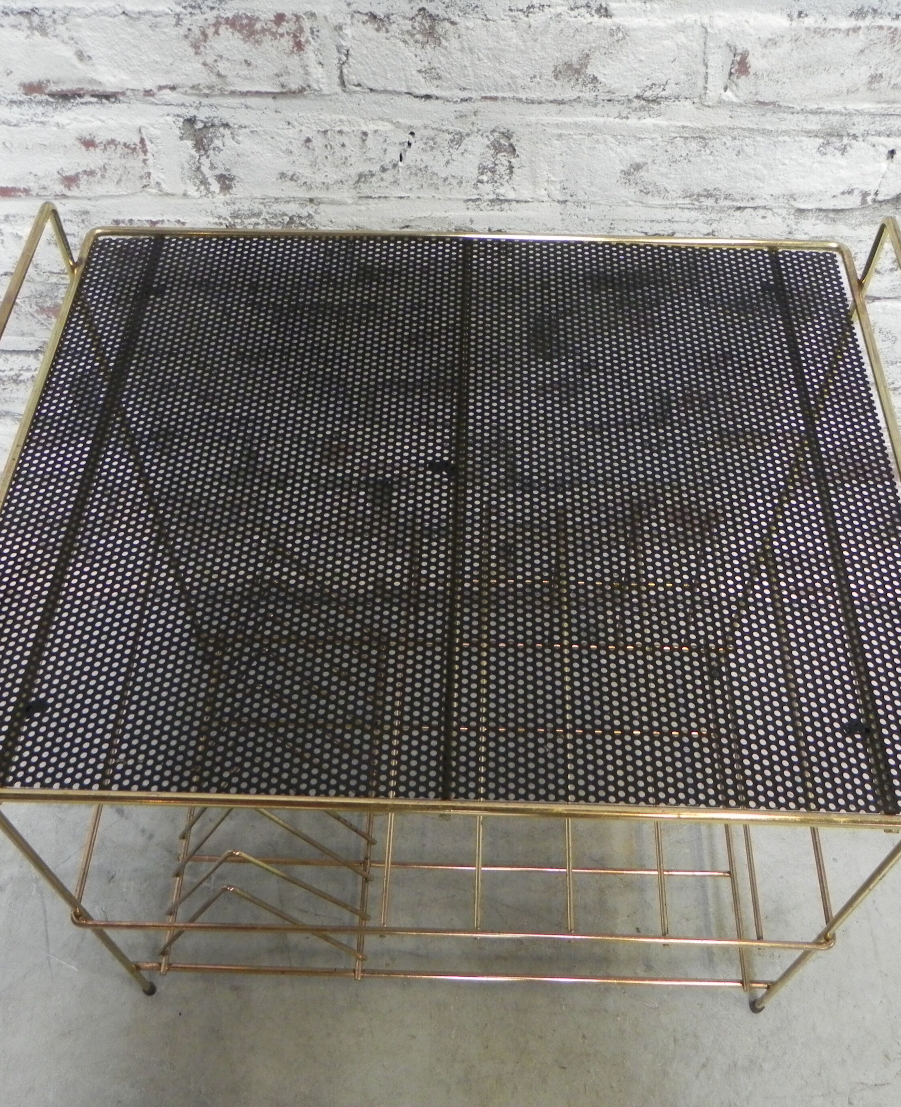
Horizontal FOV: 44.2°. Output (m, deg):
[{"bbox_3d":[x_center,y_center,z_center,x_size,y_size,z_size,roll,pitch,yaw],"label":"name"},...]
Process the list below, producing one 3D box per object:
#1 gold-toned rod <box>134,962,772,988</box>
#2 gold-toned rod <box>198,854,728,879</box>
[{"bbox_3d":[0.001,0.313,0.822,0.466,0.004,0.004,1,54,1],"label":"gold-toned rod"},{"bbox_3d":[0.003,0.246,0.872,0.437,0.004,0.004,1,54,1],"label":"gold-toned rod"}]

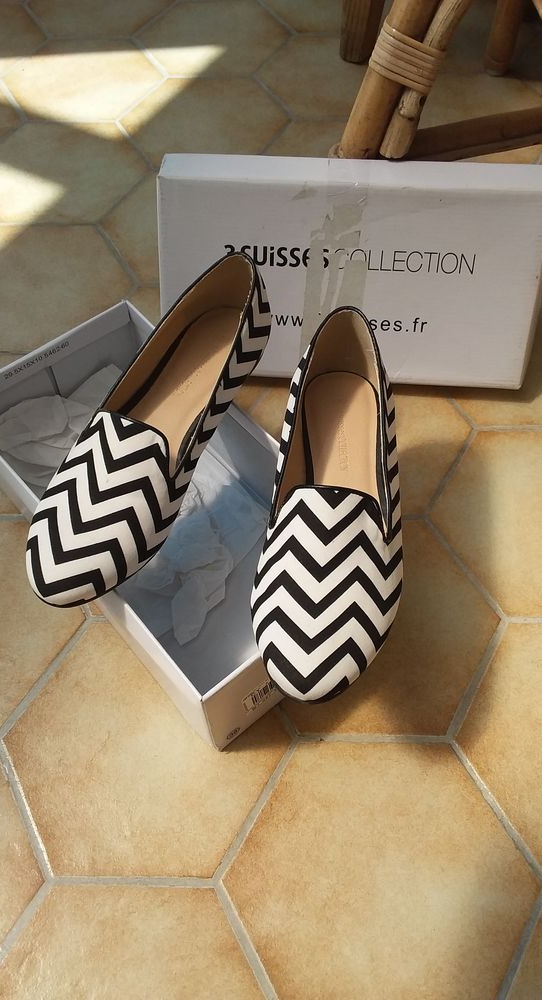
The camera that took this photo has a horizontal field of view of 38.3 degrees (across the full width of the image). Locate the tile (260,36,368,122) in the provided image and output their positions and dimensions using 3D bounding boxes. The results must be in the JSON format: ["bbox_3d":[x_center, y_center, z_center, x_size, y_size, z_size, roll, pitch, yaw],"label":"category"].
[{"bbox_3d":[0.083,-0.531,0.984,0.208,0.010,0.178,0,59,1],"label":"tile"}]

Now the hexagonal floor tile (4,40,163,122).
[{"bbox_3d":[-0.240,-0.531,0.991,0.208,0.010,0.178,0,59,1],"label":"hexagonal floor tile"}]

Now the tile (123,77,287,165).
[{"bbox_3d":[-0.080,-0.453,0.940,0.208,0.010,0.178,0,59,1],"label":"tile"}]

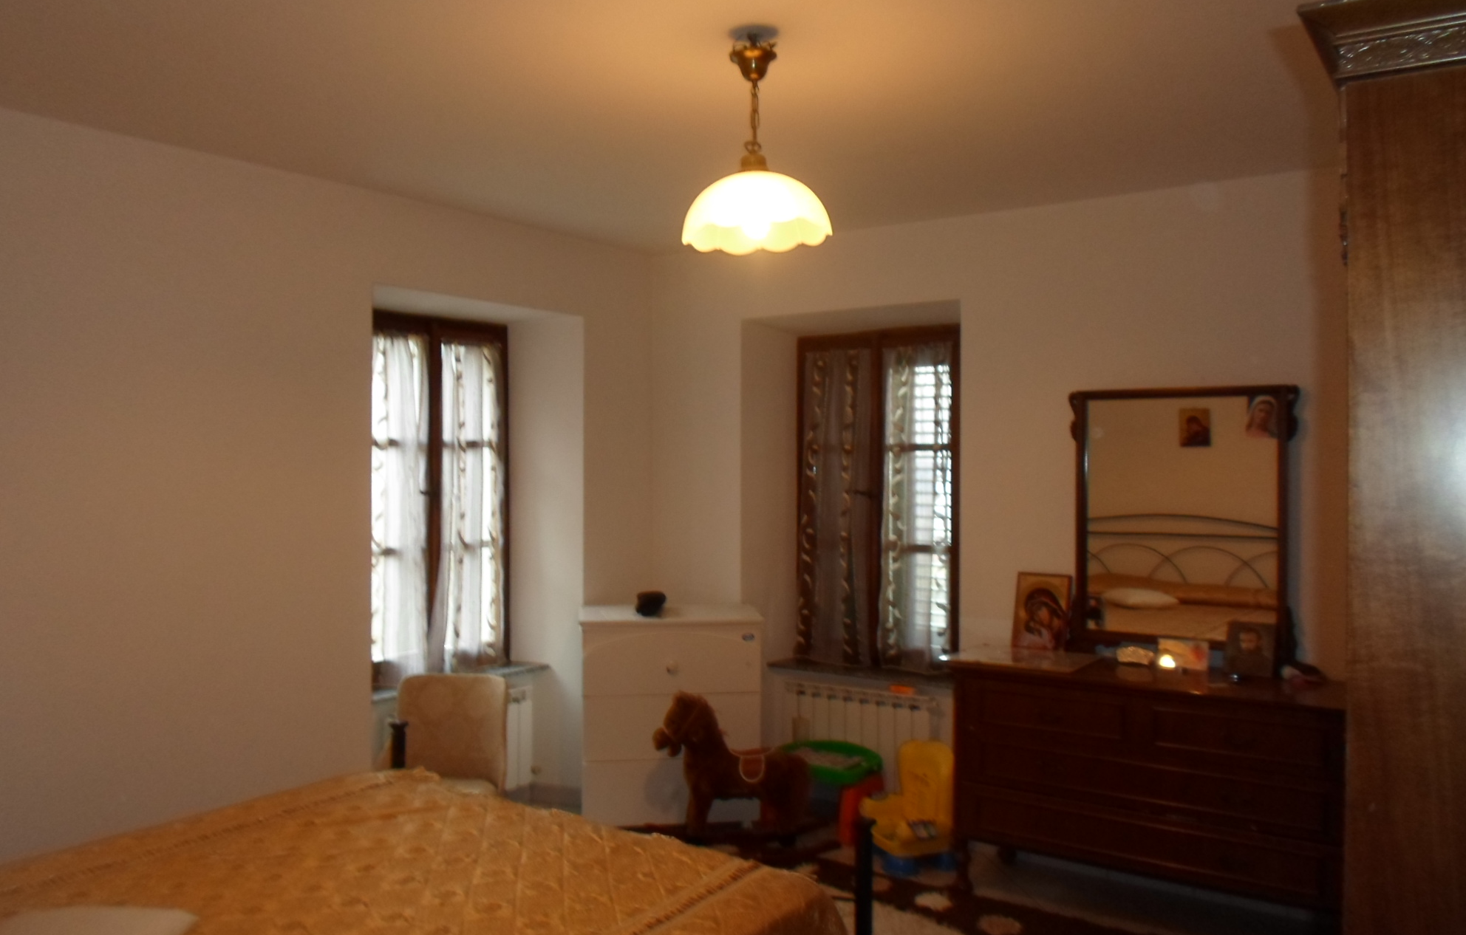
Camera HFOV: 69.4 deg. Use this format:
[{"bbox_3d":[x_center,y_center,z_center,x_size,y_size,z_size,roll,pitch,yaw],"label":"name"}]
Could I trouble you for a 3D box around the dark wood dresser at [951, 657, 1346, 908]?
[{"bbox_3d":[1.464,1.132,3.700,1.300,0.836,0.450,0,0,33],"label":"dark wood dresser"}]

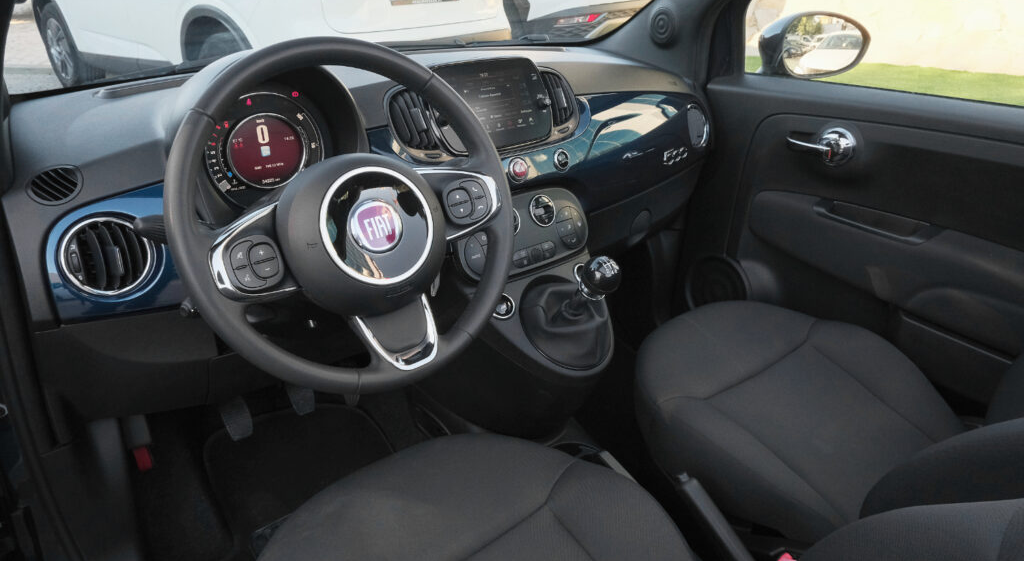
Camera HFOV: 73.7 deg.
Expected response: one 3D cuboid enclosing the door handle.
[{"bbox_3d":[0.581,-0.255,1.295,0.047,0.066,0.122,-18,31,-31],"label":"door handle"}]

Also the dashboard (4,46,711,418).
[{"bbox_3d":[-0.118,-0.210,1.226,1.265,0.415,0.460,-18,31,-31],"label":"dashboard"}]

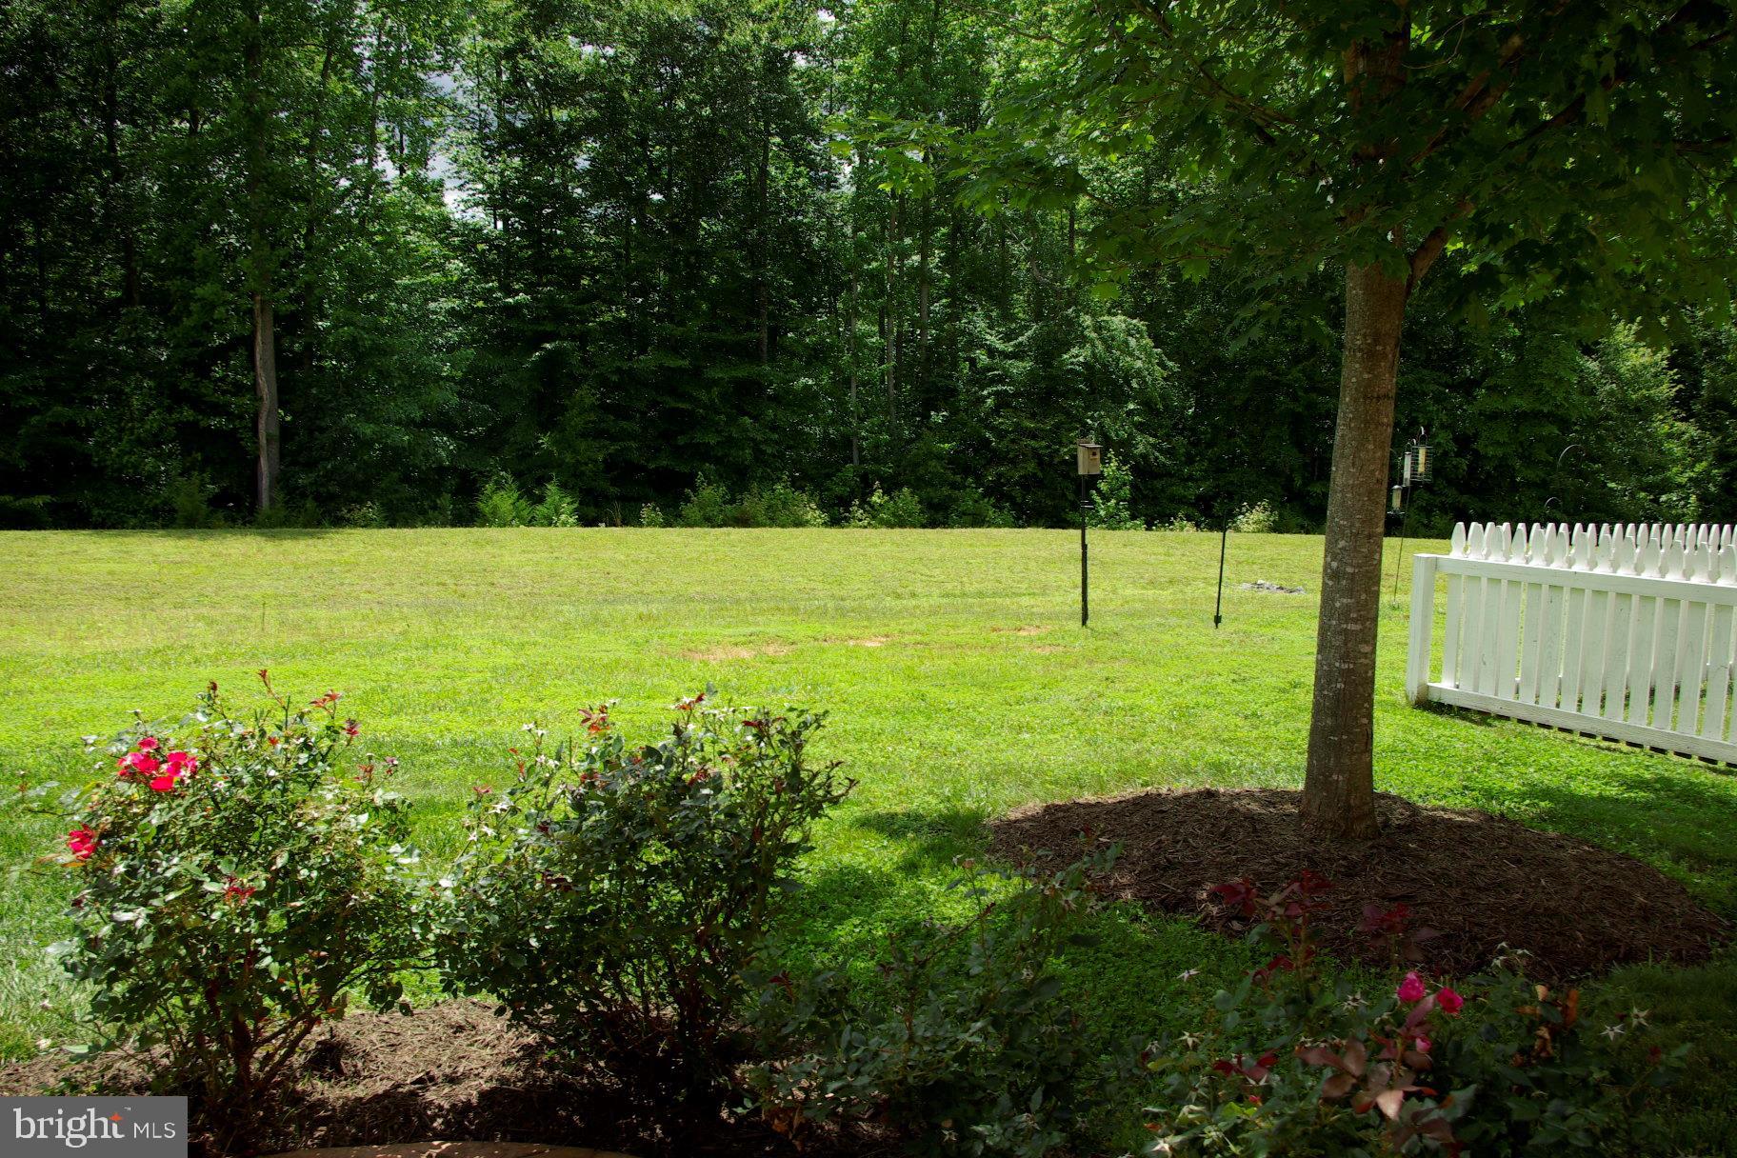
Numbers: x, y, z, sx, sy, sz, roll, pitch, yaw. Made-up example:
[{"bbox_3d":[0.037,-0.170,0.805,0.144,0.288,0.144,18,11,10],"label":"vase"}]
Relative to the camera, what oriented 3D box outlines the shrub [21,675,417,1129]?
[{"bbox_3d":[-1.580,0.787,3.610,1.000,1.030,0.950,0,6,0],"label":"shrub"}]

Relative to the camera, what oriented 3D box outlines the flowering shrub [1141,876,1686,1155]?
[{"bbox_3d":[0.940,0.982,2.545,0.920,0.880,0.850,0,6,0],"label":"flowering shrub"}]

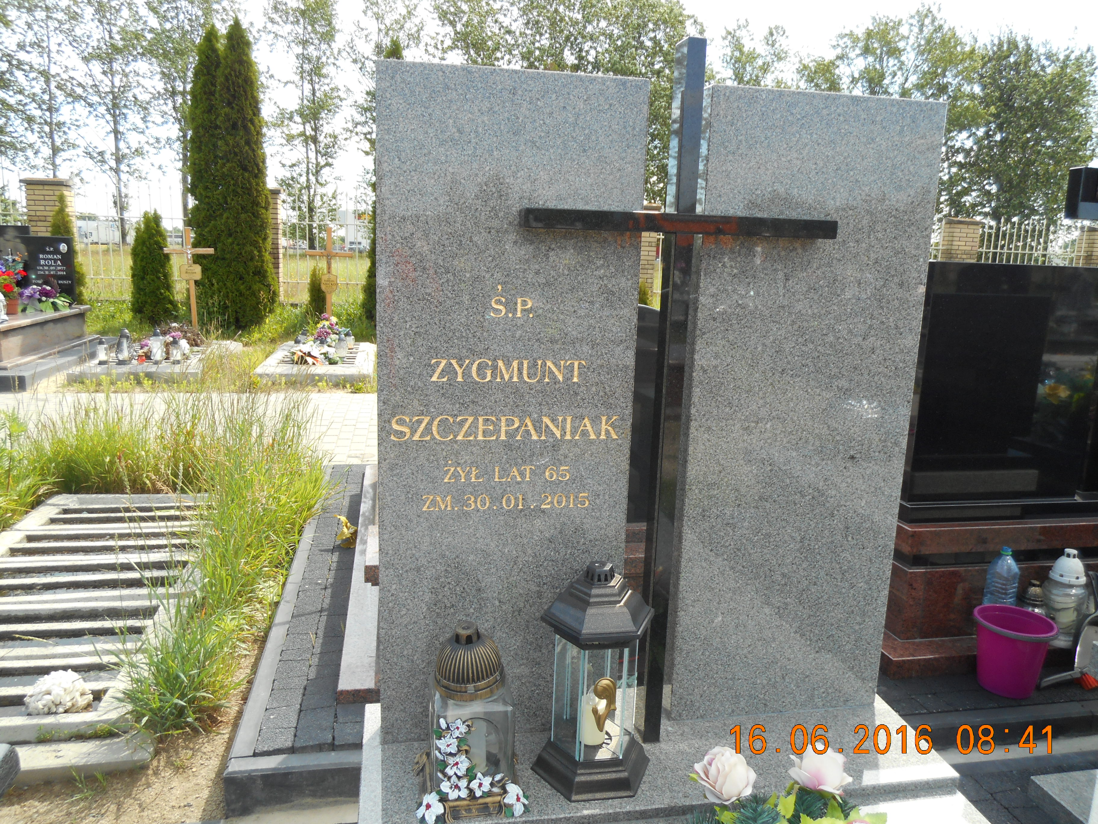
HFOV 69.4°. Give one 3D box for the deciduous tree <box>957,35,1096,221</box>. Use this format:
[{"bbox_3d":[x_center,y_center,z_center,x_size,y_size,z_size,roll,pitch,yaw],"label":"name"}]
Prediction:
[{"bbox_3d":[17.272,-9.529,29.196,4.700,8.600,4.700,-1,11,-11],"label":"deciduous tree"}]

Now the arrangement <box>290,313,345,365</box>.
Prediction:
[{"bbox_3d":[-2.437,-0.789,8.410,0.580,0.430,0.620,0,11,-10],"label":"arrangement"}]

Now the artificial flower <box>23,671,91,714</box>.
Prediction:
[{"bbox_3d":[-1.490,0.860,2.407,0.175,0.130,0.165,0,11,-10],"label":"artificial flower"}]

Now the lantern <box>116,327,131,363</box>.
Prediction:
[{"bbox_3d":[-4.119,-0.649,7.676,0.130,0.325,0.130,0,11,-10],"label":"lantern"}]

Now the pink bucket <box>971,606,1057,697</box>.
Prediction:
[{"bbox_3d":[1.510,0.791,2.596,0.241,0.231,0.241,2,11,0],"label":"pink bucket"}]

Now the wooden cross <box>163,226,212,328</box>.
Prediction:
[{"bbox_3d":[-3.969,-1.470,8.790,0.510,1.180,0.060,-1,11,-11],"label":"wooden cross"}]

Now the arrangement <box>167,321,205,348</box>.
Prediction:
[{"bbox_3d":[-4.175,-0.905,9.155,0.420,0.270,0.340,0,11,-10],"label":"arrangement"}]

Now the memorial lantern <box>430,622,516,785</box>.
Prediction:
[{"bbox_3d":[-0.143,0.532,1.426,0.154,0.321,0.149,0,11,-10],"label":"memorial lantern"}]

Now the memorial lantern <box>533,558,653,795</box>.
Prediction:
[{"bbox_3d":[0.079,0.434,1.351,0.211,0.370,0.187,0,11,-9],"label":"memorial lantern"}]

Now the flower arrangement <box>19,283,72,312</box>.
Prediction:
[{"bbox_3d":[-4.565,-1.061,7.177,0.420,0.250,0.300,-1,11,-11],"label":"flower arrangement"}]

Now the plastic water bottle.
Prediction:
[{"bbox_3d":[1.405,0.566,2.470,0.092,0.320,0.092,-1,11,-11],"label":"plastic water bottle"}]

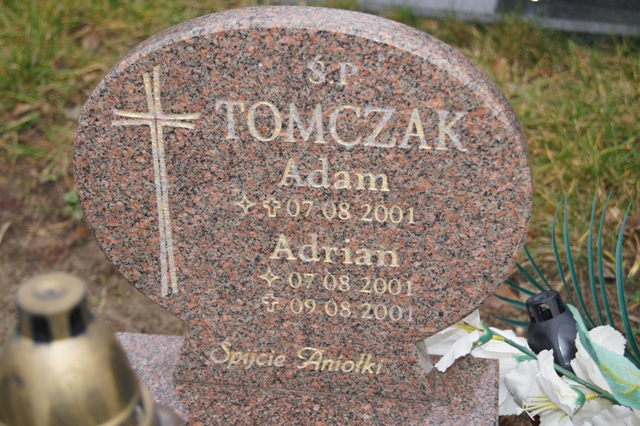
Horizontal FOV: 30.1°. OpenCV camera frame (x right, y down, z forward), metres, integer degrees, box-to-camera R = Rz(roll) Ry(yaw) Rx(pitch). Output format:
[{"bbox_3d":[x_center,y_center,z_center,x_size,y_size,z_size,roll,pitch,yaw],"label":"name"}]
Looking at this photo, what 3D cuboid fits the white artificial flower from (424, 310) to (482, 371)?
[{"bbox_3d":[0.173,0.170,1.590,0.100,0.090,0.090,0,30,0],"label":"white artificial flower"}]

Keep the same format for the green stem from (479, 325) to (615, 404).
[{"bbox_3d":[0.306,0.201,1.580,0.215,0.030,0.030,29,38,16],"label":"green stem"}]

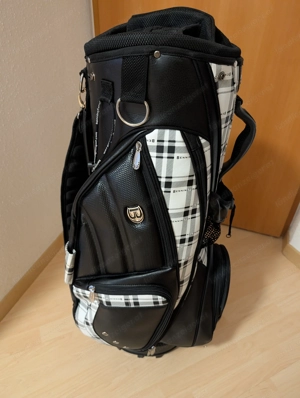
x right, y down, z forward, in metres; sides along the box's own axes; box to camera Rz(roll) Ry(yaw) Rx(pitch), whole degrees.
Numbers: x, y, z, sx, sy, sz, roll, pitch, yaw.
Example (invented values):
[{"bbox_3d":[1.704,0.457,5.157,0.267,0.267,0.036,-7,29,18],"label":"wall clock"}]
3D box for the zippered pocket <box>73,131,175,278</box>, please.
[{"bbox_3d":[-0.058,0.023,0.525,0.215,0.325,0.080,1,37,0],"label":"zippered pocket"}]

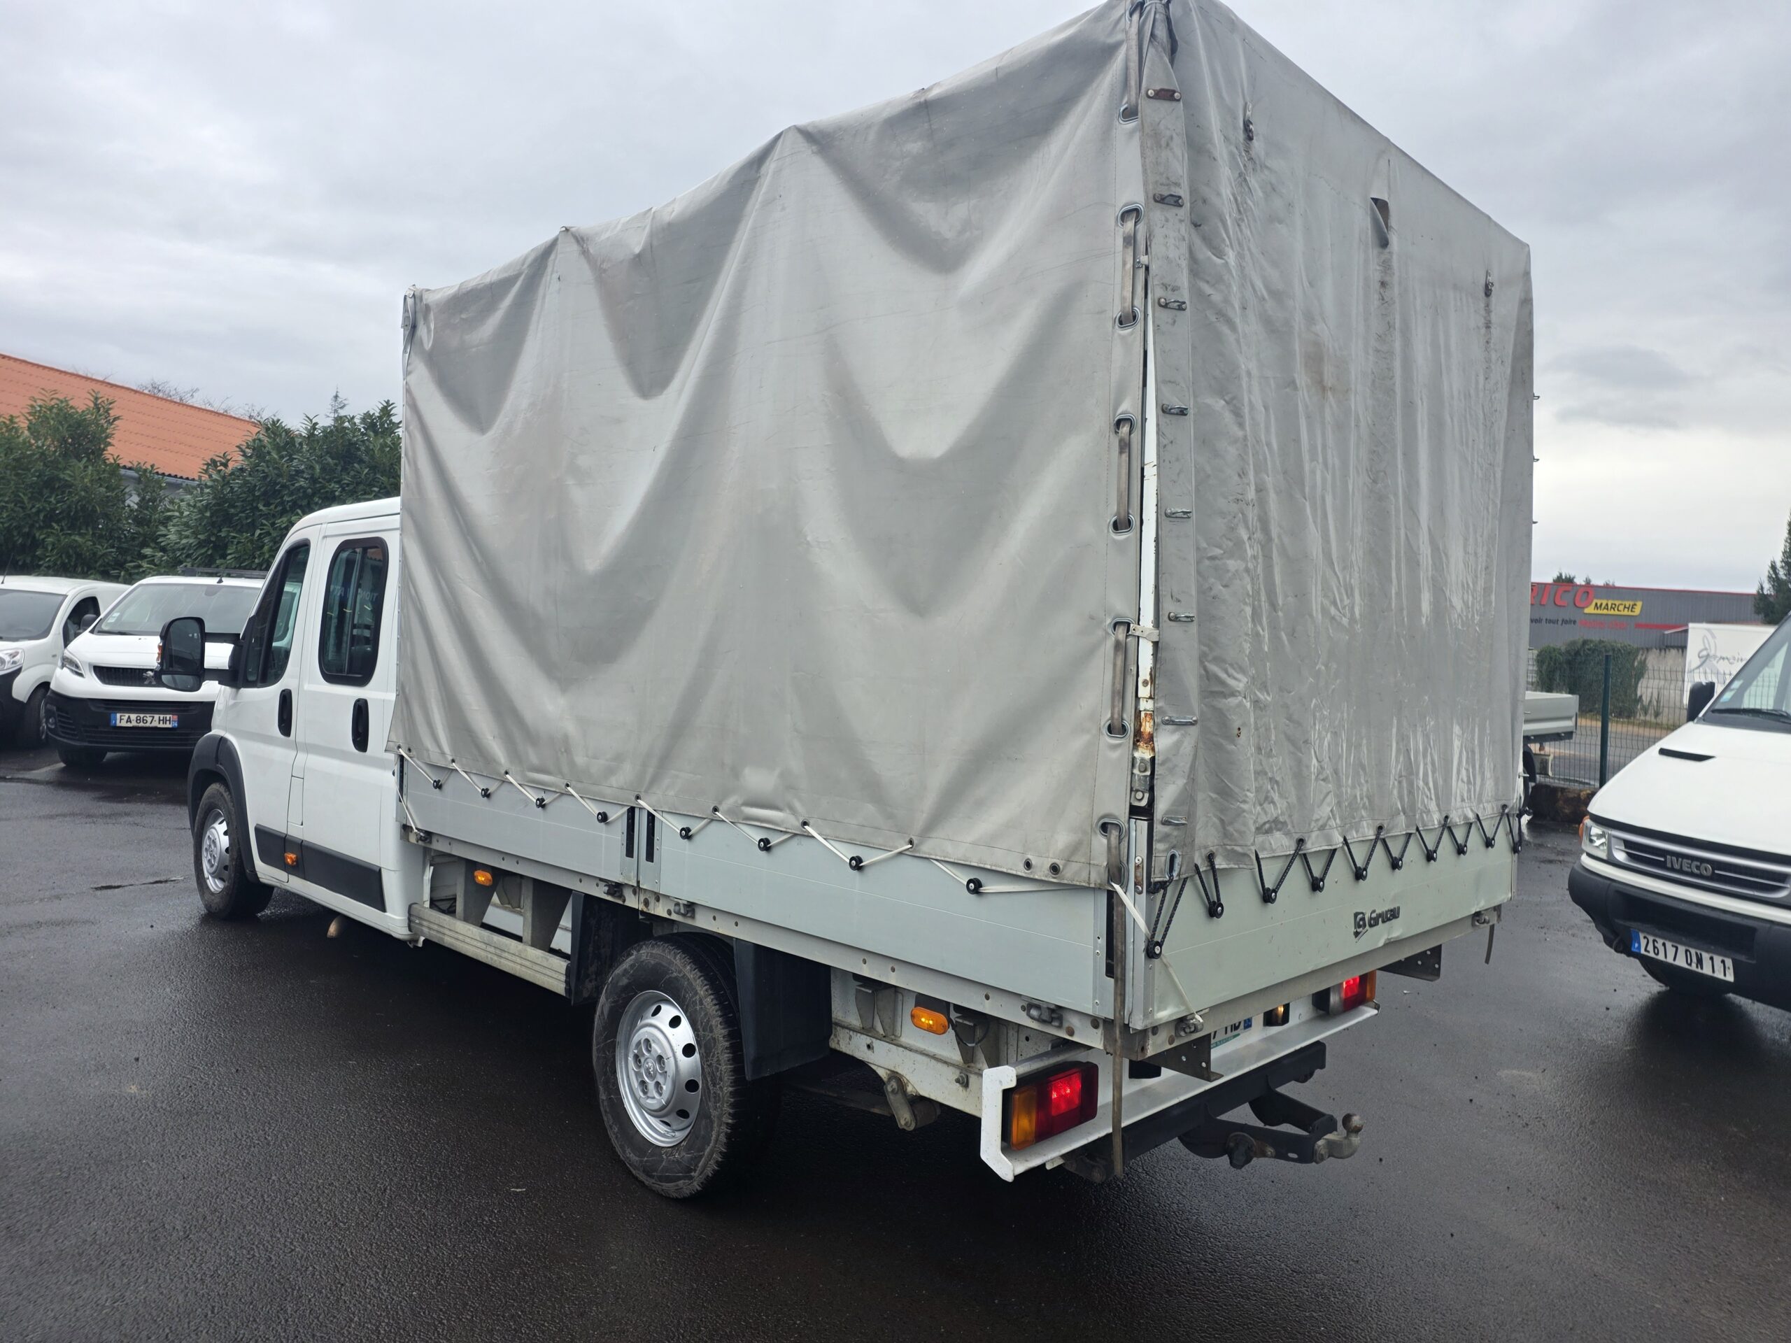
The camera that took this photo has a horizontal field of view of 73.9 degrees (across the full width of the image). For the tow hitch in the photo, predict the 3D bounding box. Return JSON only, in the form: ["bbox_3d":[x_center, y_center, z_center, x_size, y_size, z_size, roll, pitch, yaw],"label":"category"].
[{"bbox_3d":[0.980,1.149,3.037,0.410,0.150,0.370,3,1,44],"label":"tow hitch"}]

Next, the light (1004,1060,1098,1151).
[{"bbox_3d":[0.329,0.949,2.637,0.075,0.128,0.310,3,1,44],"label":"light"}]

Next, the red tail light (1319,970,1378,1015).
[{"bbox_3d":[1.399,0.980,3.730,0.075,0.128,0.310,3,1,44],"label":"red tail light"}]

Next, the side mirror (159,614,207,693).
[{"bbox_3d":[-3.388,-0.080,5.655,0.135,0.360,0.205,3,1,44],"label":"side mirror"}]

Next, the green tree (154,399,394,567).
[{"bbox_3d":[-8.500,-1.450,17.000,4.200,4.300,3.200,2,1,-32],"label":"green tree"}]

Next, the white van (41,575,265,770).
[{"bbox_3d":[-7.030,-0.100,12.750,1.950,1.940,4.950,2,1,-12],"label":"white van"}]

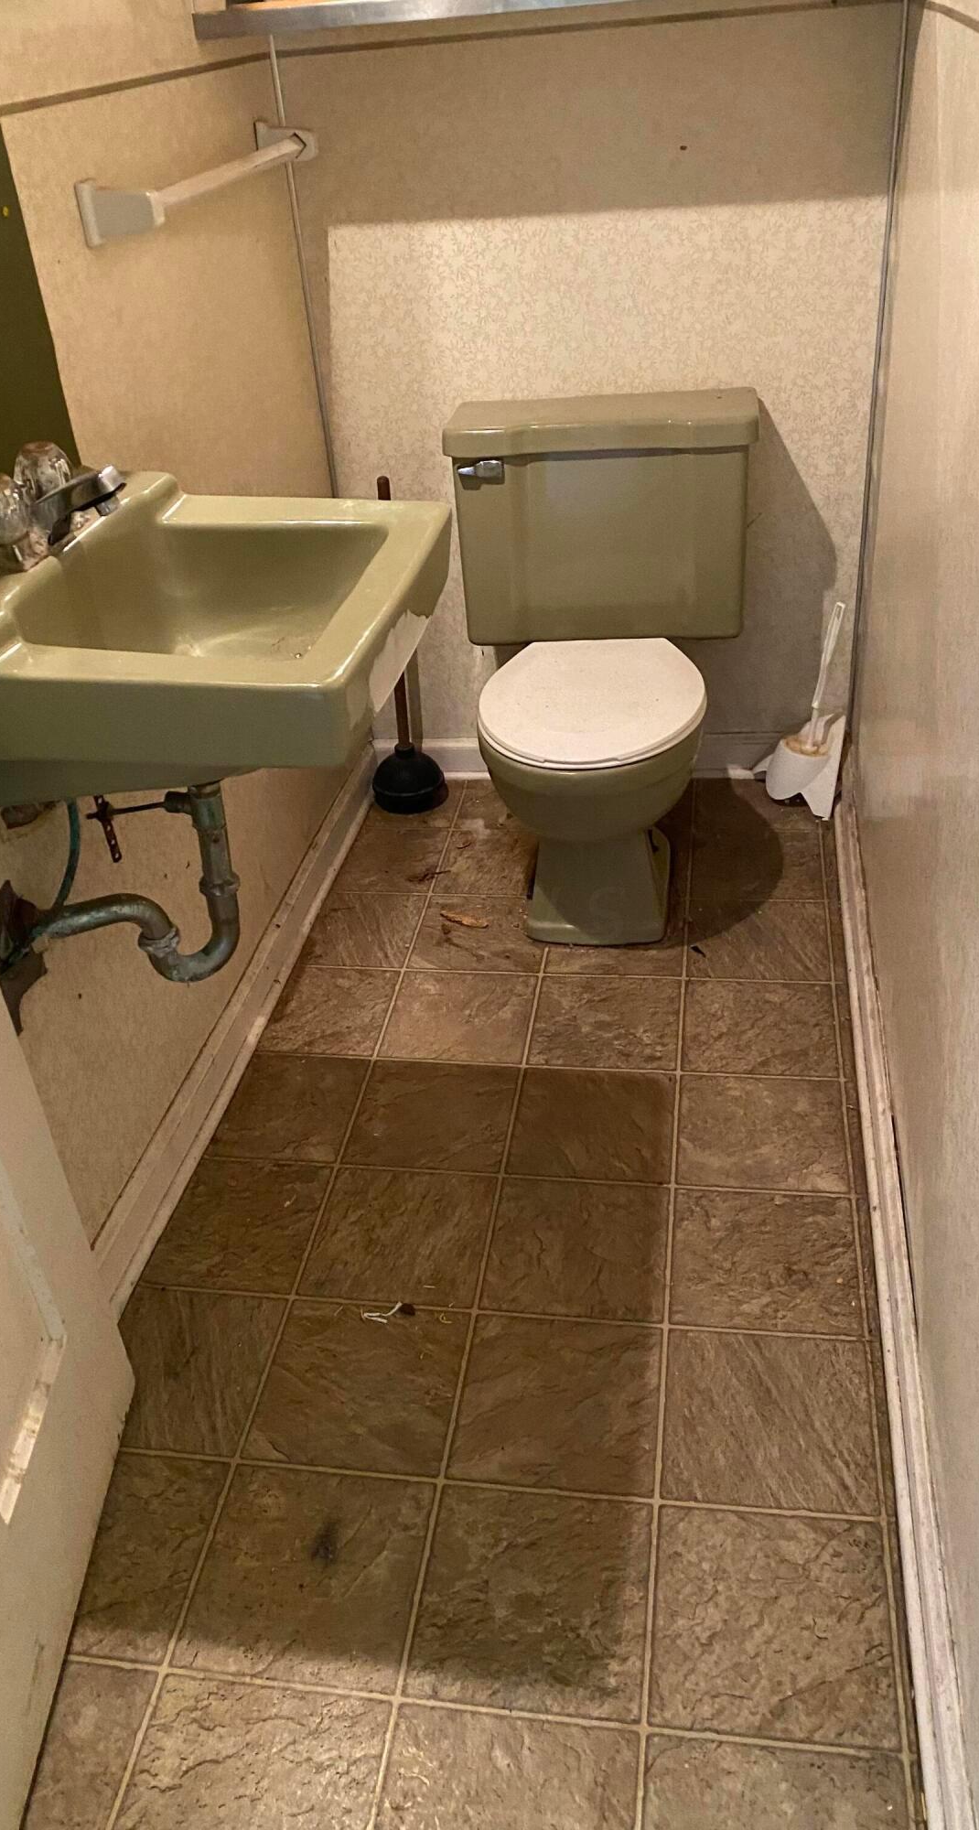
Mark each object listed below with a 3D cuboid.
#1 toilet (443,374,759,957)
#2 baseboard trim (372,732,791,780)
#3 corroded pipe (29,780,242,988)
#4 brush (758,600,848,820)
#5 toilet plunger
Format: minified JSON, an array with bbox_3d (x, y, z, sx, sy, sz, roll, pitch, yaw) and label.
[{"bbox_3d":[0.180,-0.389,2.282,0.508,0.748,0.712,0,34,8],"label":"toilet"},{"bbox_3d":[0.213,-0.318,2.766,0.912,0.092,0.023,1,34,10],"label":"baseboard trim"},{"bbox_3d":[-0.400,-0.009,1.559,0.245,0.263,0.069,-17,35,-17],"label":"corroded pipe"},{"bbox_3d":[0.576,-0.380,2.546,0.139,0.384,0.148,7,35,18],"label":"brush"},{"bbox_3d":[-0.178,-0.508,2.618,0.148,0.628,0.152,1,34,10],"label":"toilet plunger"}]

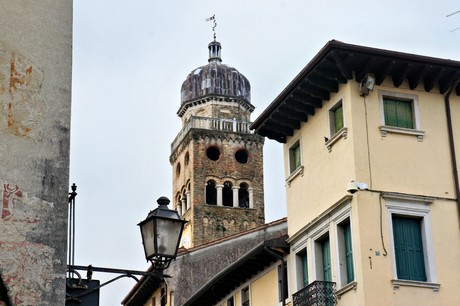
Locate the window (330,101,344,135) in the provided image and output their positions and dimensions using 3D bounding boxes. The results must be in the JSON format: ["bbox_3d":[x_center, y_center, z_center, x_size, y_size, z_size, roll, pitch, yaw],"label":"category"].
[{"bbox_3d":[3.086,-0.930,29.052,0.140,0.836,0.908,5,-21,-17],"label":"window"}]

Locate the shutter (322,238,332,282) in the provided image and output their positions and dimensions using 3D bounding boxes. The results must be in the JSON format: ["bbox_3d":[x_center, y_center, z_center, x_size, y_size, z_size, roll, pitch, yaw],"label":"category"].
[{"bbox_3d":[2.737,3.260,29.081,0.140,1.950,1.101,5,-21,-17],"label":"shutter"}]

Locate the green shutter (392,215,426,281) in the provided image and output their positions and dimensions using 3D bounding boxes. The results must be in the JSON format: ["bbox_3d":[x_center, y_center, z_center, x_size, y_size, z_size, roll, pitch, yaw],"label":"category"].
[{"bbox_3d":[4.682,2.541,27.542,1.009,1.764,0.100,7,-22,-22],"label":"green shutter"}]

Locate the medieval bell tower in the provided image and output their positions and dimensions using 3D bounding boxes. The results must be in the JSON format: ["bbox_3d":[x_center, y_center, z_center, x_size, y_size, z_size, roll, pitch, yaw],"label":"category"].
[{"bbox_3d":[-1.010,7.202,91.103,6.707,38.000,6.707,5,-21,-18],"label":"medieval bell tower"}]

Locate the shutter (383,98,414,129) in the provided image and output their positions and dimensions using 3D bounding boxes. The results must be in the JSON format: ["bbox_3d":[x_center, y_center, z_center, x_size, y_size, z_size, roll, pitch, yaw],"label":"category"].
[{"bbox_3d":[4.615,-1.069,28.837,1.003,0.887,0.140,7,-22,-22],"label":"shutter"}]

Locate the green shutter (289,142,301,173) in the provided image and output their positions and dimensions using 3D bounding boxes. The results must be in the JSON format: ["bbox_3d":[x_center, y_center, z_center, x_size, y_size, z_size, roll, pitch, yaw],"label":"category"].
[{"bbox_3d":[2.122,0.146,31.901,0.120,0.833,0.855,5,-21,-17],"label":"green shutter"}]

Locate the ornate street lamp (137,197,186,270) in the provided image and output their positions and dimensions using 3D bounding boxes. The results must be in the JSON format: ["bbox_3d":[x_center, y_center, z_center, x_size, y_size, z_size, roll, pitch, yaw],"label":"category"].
[{"bbox_3d":[-0.774,0.917,12.000,0.430,0.870,0.430,7,-22,-22],"label":"ornate street lamp"}]

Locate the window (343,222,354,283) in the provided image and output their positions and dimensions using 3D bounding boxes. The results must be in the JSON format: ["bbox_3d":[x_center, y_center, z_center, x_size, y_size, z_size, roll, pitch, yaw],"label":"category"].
[{"bbox_3d":[3.204,2.662,27.739,0.140,1.776,0.842,5,-21,-17],"label":"window"}]

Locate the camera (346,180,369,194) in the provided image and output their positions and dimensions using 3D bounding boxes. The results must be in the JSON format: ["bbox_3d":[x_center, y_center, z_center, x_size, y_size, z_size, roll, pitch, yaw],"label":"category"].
[{"bbox_3d":[3.319,0.898,27.255,0.520,0.330,0.280,5,-21,-17],"label":"camera"}]

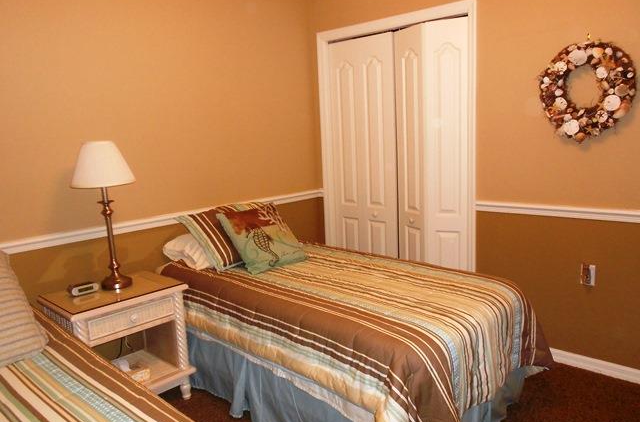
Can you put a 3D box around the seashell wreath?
[{"bbox_3d":[1.365,-0.607,2.462,0.430,0.490,0.085,6,12,41],"label":"seashell wreath"}]

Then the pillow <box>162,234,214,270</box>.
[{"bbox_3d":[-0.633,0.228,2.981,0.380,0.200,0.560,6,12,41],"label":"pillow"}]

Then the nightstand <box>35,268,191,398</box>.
[{"bbox_3d":[-1.019,0.718,2.487,0.500,0.632,0.560,6,13,44],"label":"nightstand"}]

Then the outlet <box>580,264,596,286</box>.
[{"bbox_3d":[1.458,0.345,2.611,0.074,0.115,0.020,6,12,41],"label":"outlet"}]

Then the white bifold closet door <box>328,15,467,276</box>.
[{"bbox_3d":[0.515,-0.197,3.390,1.120,2.010,0.100,6,12,41],"label":"white bifold closet door"}]

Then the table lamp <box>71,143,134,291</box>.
[{"bbox_3d":[-1.089,0.033,2.476,0.330,0.735,0.330,6,12,41],"label":"table lamp"}]

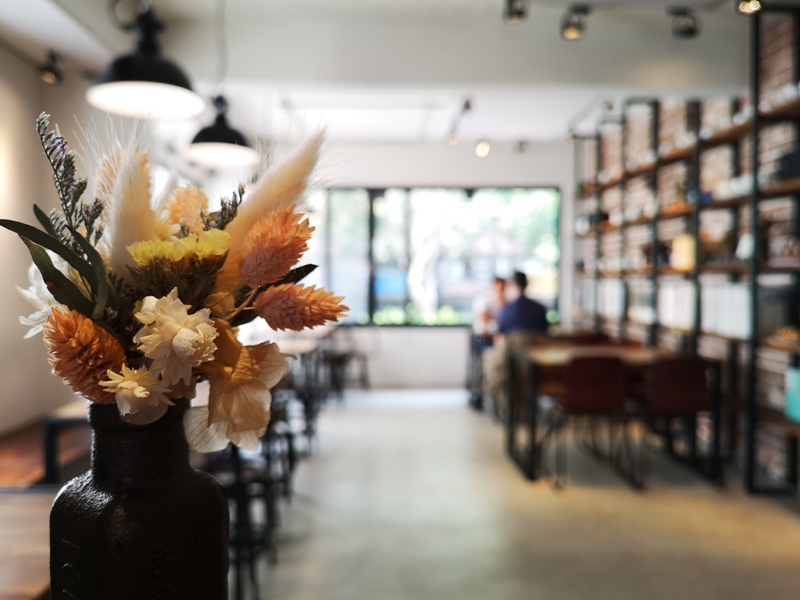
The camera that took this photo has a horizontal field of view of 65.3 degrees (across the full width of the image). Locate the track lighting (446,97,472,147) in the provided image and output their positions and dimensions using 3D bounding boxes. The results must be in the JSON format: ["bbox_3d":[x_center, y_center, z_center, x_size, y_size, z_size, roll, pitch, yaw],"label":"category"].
[{"bbox_3d":[0.619,-1.790,6.345,0.170,0.240,1.200,0,2,0],"label":"track lighting"}]

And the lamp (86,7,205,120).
[{"bbox_3d":[-0.894,-0.875,2.168,0.410,0.360,0.410,0,2,0],"label":"lamp"}]

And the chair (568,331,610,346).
[{"bbox_3d":[1.669,0.706,5.354,0.500,0.800,0.530,0,2,0],"label":"chair"}]

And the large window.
[{"bbox_3d":[0.380,-0.516,7.438,3.080,1.660,0.100,0,2,0],"label":"large window"}]

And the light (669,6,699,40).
[{"bbox_3d":[1.744,-1.703,3.831,0.145,0.180,0.150,0,2,0],"label":"light"}]

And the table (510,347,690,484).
[{"bbox_3d":[1.452,0.772,4.465,1.270,0.750,0.840,0,2,0],"label":"table"}]

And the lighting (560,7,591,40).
[{"bbox_3d":[1.074,-1.703,3.828,0.145,0.180,0.150,0,2,0],"label":"lighting"}]

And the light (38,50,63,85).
[{"bbox_3d":[-2.538,-1.685,4.474,0.140,0.210,0.150,0,2,0],"label":"light"}]

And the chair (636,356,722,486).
[{"bbox_3d":[1.758,0.757,4.166,0.500,0.800,0.530,0,2,0],"label":"chair"}]

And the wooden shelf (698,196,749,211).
[{"bbox_3d":[2.273,-0.644,4.159,0.300,0.045,0.750,0,2,0],"label":"wooden shelf"}]

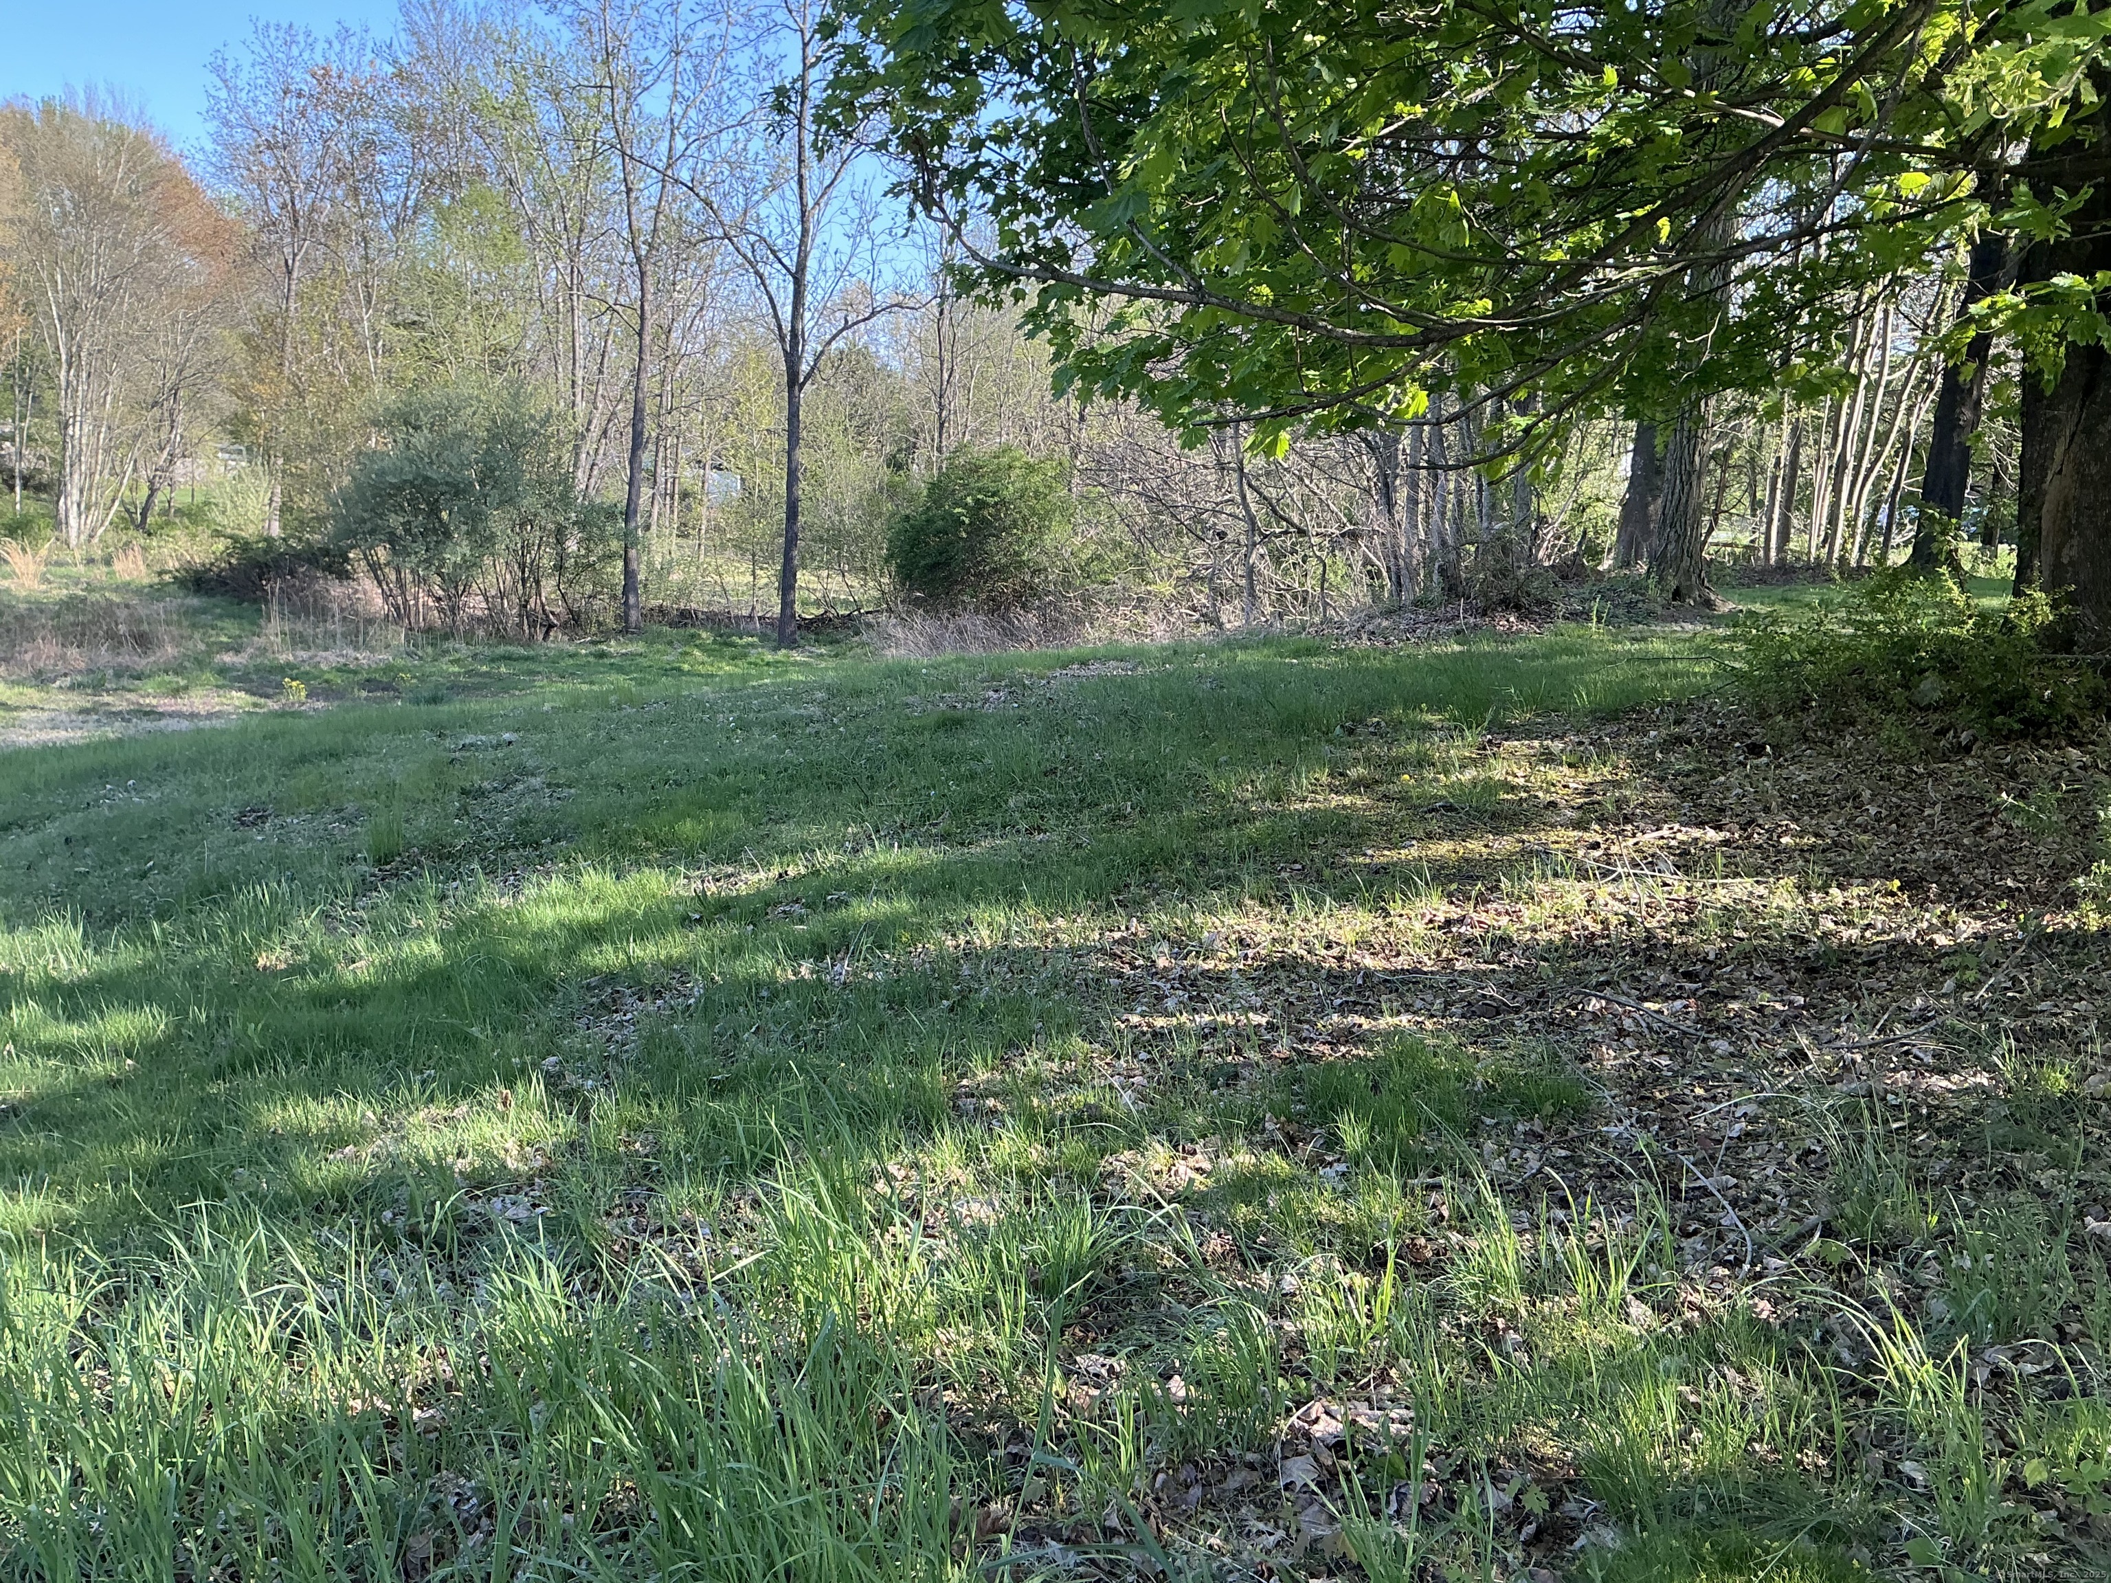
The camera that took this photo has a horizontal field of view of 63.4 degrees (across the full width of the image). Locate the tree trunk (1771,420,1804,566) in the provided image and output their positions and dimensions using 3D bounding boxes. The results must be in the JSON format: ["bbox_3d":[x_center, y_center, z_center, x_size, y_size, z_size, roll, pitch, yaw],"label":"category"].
[{"bbox_3d":[14.580,-5.993,34.000,0.499,2.955,0.500,1,9,0],"label":"tree trunk"}]

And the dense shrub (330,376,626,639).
[{"bbox_3d":[-8.657,-4.224,25.500,4.285,3.679,3.600,1,9,0],"label":"dense shrub"}]

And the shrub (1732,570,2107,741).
[{"bbox_3d":[5.314,-0.837,10.500,2.118,0.970,1.600,1,9,0],"label":"shrub"}]

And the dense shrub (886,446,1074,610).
[{"bbox_3d":[-1.186,-4.159,27.000,2.973,2.686,2.700,1,9,0],"label":"dense shrub"}]

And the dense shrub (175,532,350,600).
[{"bbox_3d":[-14.401,-4.087,31.000,3.204,1.257,2.300,1,9,0],"label":"dense shrub"}]

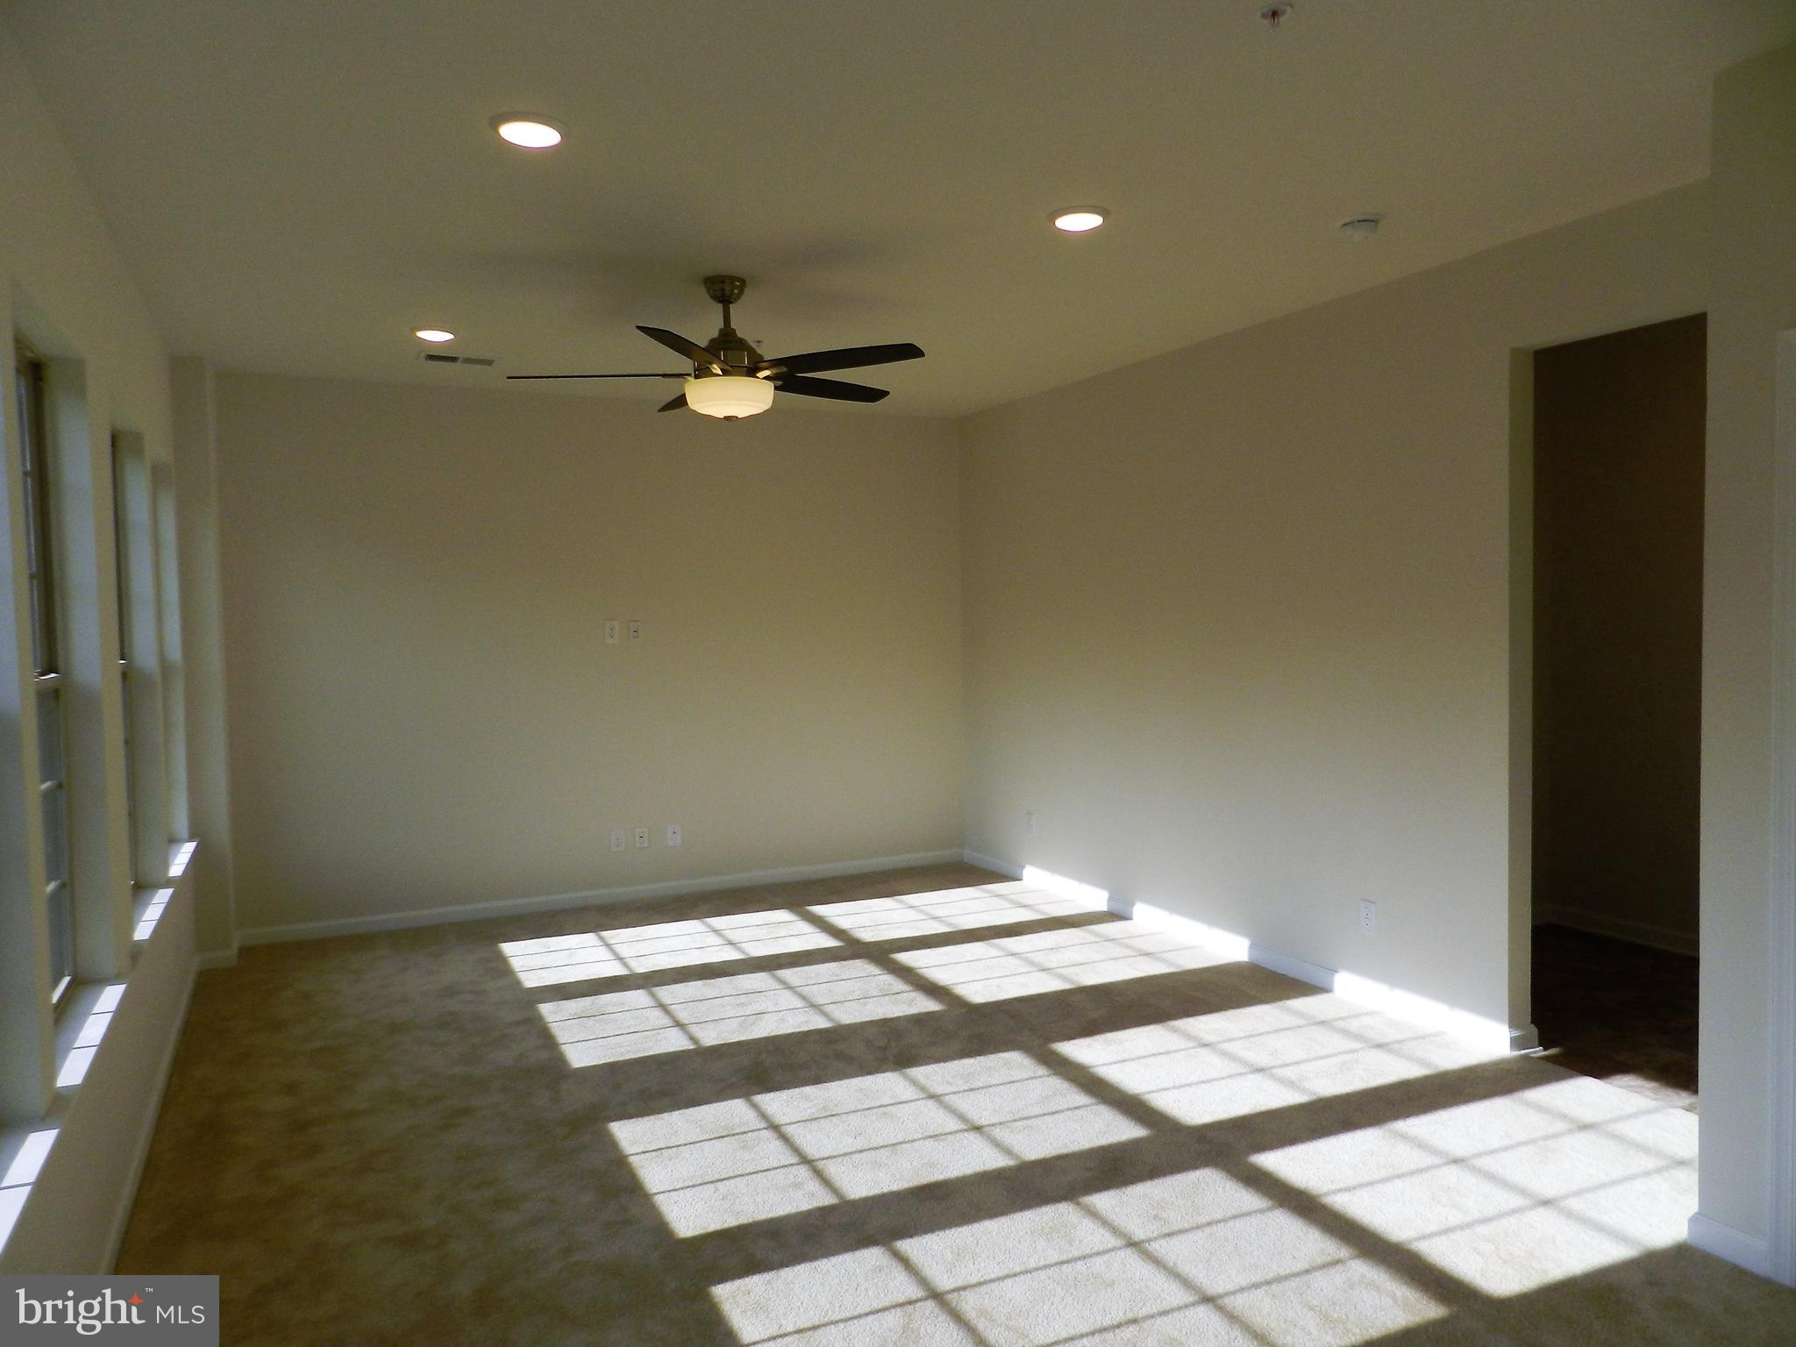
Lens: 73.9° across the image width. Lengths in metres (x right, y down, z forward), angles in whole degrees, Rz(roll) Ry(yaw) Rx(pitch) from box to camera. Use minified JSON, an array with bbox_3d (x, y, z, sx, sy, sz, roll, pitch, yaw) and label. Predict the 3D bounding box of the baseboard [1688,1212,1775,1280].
[{"bbox_3d":[1.925,1.319,2.760,0.016,0.077,0.173,-2,3,-26],"label":"baseboard"}]

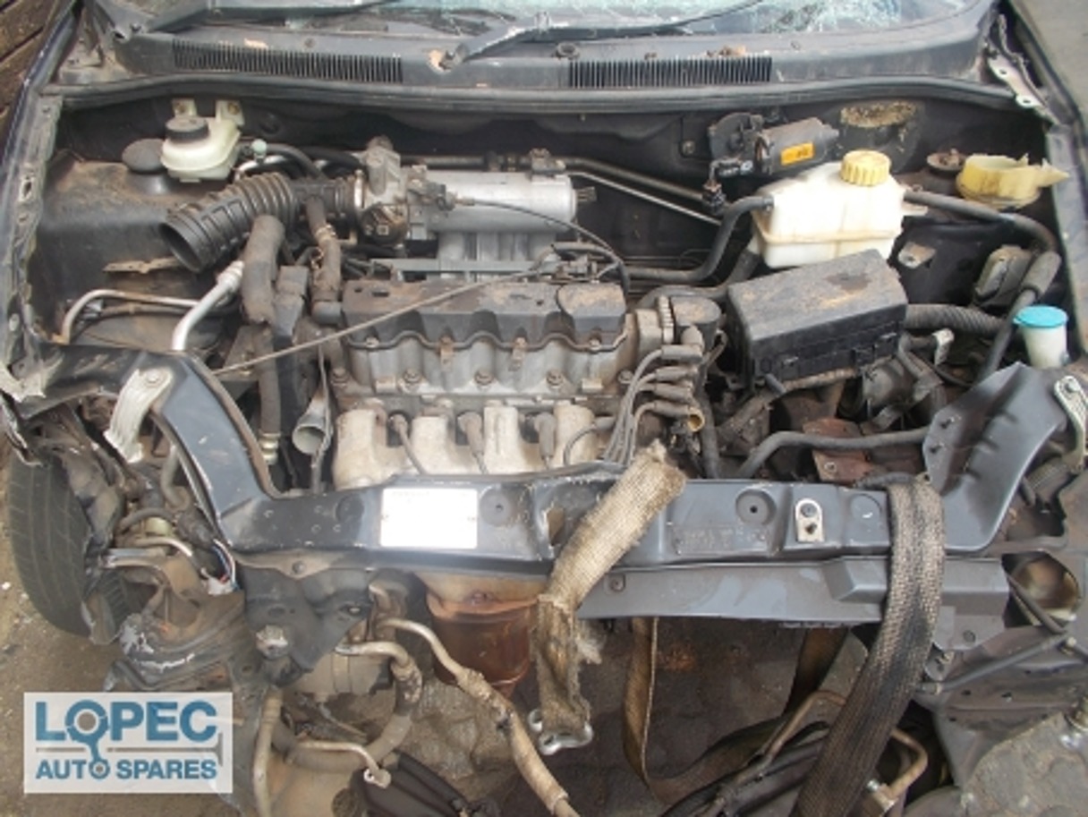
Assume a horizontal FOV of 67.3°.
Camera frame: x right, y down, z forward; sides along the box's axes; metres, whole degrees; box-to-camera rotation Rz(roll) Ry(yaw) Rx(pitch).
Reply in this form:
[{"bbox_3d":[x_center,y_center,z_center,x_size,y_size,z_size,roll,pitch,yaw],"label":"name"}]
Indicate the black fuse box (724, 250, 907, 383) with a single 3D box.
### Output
[{"bbox_3d":[0.336,-0.112,1.015,0.180,0.081,0.103,-12,48,4],"label":"black fuse box"}]

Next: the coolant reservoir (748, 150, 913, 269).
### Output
[{"bbox_3d":[0.379,-0.289,1.112,0.195,0.145,0.130,-2,39,-2],"label":"coolant reservoir"}]

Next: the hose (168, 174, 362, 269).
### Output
[{"bbox_3d":[-0.340,-0.246,1.012,0.235,0.085,0.090,-26,45,-29],"label":"hose"}]

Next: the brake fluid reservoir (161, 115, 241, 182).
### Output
[{"bbox_3d":[-0.470,-0.369,1.127,0.090,0.072,0.110,2,39,2],"label":"brake fluid reservoir"}]

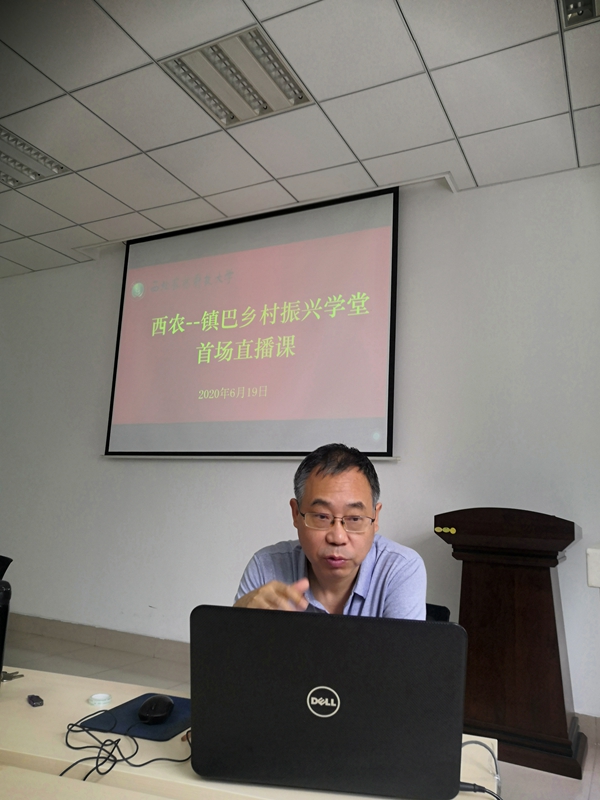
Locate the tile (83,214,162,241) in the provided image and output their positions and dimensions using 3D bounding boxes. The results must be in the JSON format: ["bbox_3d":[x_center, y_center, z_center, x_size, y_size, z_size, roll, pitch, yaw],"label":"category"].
[{"bbox_3d":[-1.414,-1.379,4.965,0.600,0.020,0.334,-2,-12,28],"label":"tile"}]

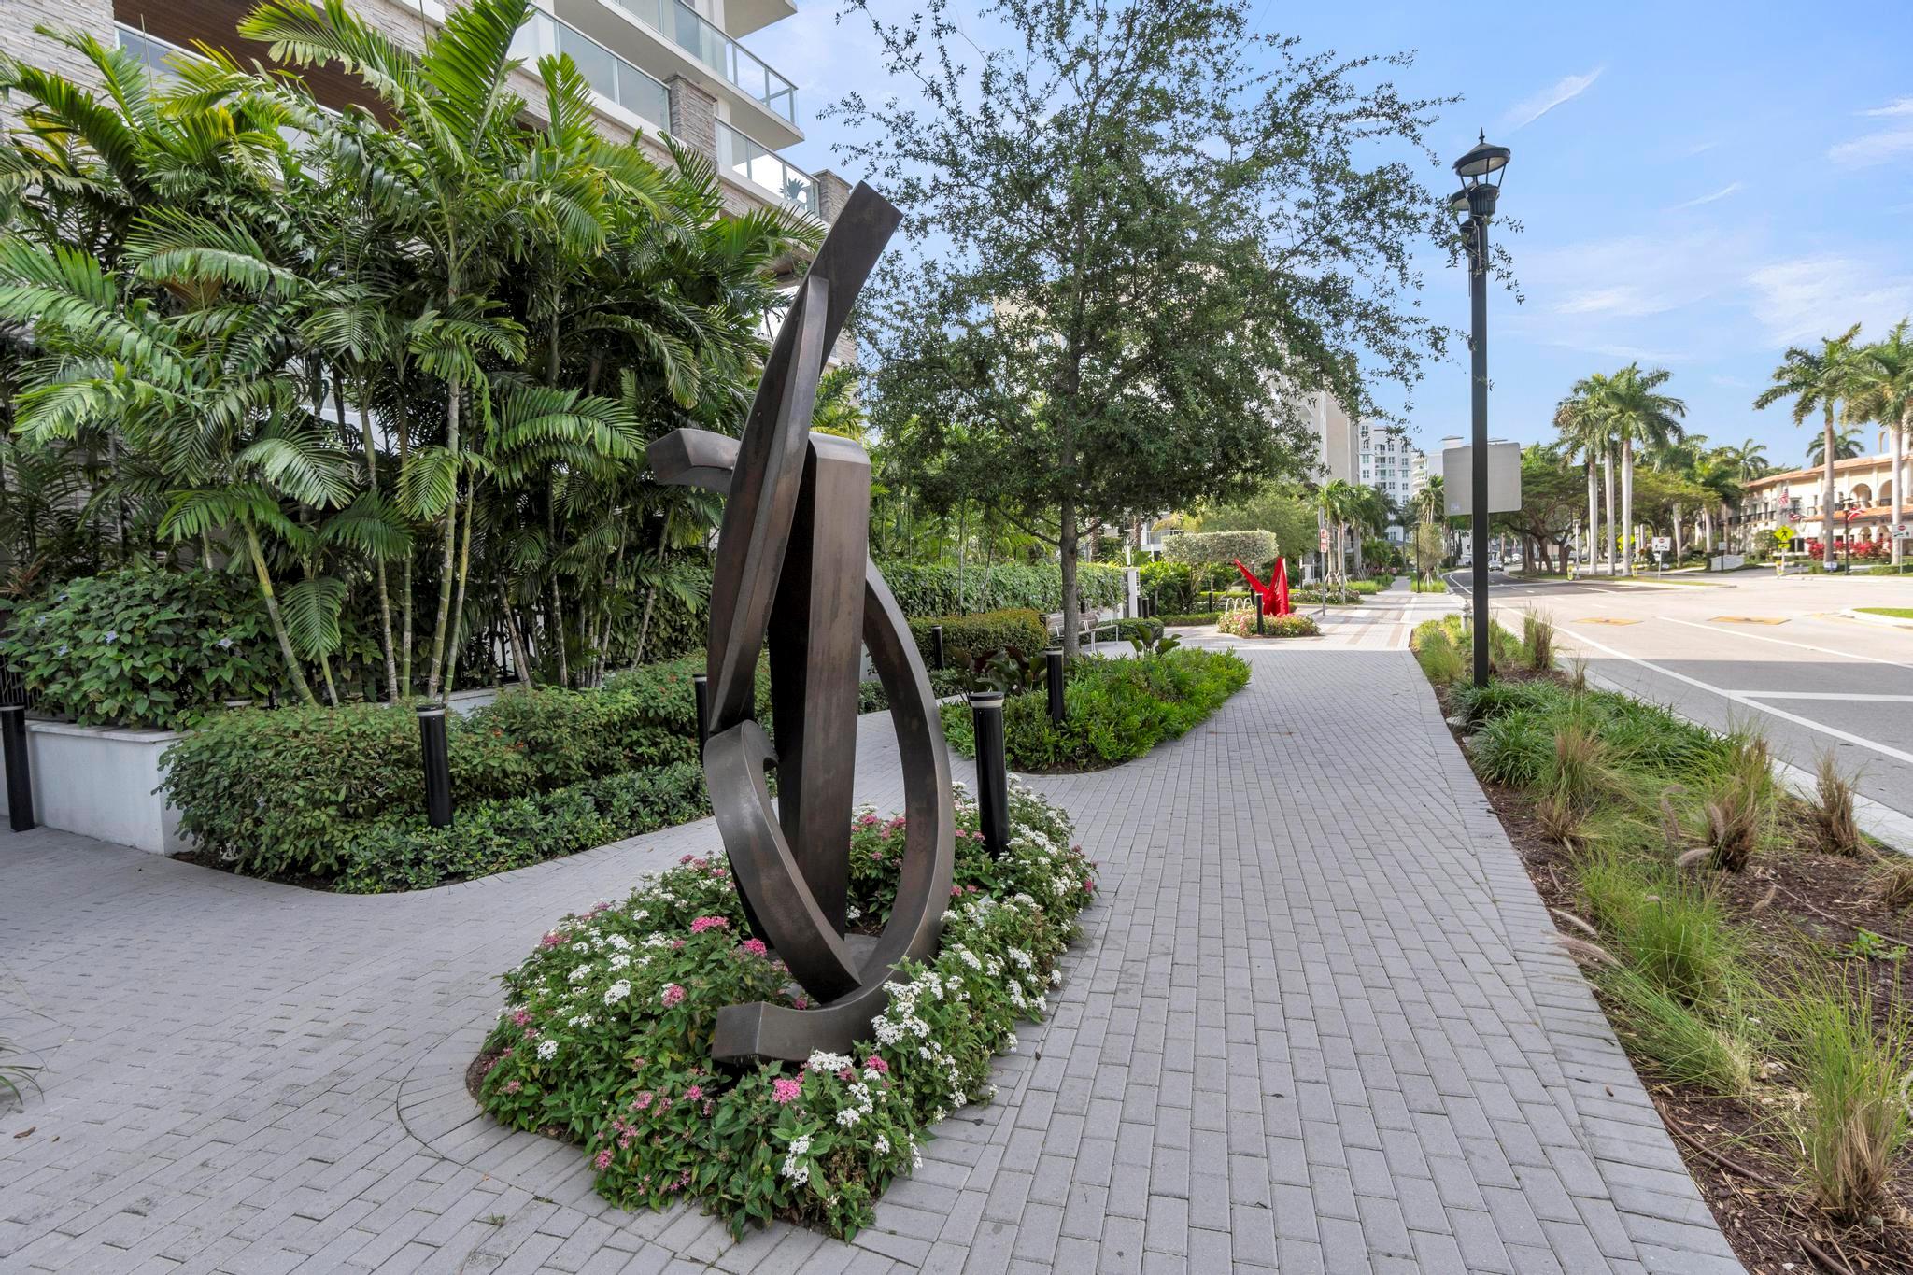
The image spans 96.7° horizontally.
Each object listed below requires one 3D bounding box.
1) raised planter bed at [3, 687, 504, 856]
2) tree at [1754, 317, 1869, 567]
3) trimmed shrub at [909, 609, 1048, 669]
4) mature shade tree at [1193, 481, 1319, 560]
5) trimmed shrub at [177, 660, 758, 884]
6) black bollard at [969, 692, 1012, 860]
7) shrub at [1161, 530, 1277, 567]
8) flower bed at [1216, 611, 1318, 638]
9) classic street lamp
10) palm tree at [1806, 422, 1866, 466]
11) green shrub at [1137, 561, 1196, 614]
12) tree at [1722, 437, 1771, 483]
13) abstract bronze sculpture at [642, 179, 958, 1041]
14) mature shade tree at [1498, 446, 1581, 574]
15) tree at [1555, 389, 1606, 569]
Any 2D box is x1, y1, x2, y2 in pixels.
[{"bbox_3d":[-6.622,1.103,7.982,2.950,0.870,3.000,-2,3,18],"label":"raised planter bed"},{"bbox_3d":[61.991,-13.650,61.332,6.200,17.295,6.200,-6,4,-45],"label":"tree"},{"bbox_3d":[0.377,0.121,16.415,2.700,1.196,3.000,-3,3,1],"label":"trimmed shrub"},{"bbox_3d":[16.810,-5.335,48.056,7.600,7.031,7.400,-2,3,20],"label":"mature shade tree"},{"bbox_3d":[-3.478,0.913,6.973,2.200,1.000,4.200,-1,4,32],"label":"trimmed shrub"},{"bbox_3d":[0.192,0.810,4.355,0.180,1.037,0.180,-3,3,2],"label":"black bollard"},{"bbox_3d":[9.234,-3.025,29.874,3.900,1.300,1.800,-2,3,18],"label":"shrub"},{"bbox_3d":[8.318,-0.342,23.117,2.600,0.540,3.300,-2,3,17],"label":"flower bed"},{"bbox_3d":[5.998,-2.390,9.811,0.540,6.250,1.500,-1,4,29],"label":"classic street lamp"},{"bbox_3d":[90.817,-14.937,87.622,4.700,14.000,4.700,0,4,45],"label":"palm tree"},{"bbox_3d":[6.809,-1.494,27.943,2.000,2.100,1.800,-2,3,18],"label":"green shrub"},{"bbox_3d":[93.947,-16.240,101.179,4.600,15.069,4.600,0,4,43],"label":"tree"},{"bbox_3d":[-0.587,-0.157,3.344,1.120,3.115,1.100,-4,3,-10],"label":"abstract bronze sculpture"},{"bbox_3d":[50.079,-10.653,72.711,8.000,10.700,8.000,-1,4,40],"label":"mature shade tree"},{"bbox_3d":[49.397,-11.750,65.969,5.400,14.611,5.400,-1,4,37],"label":"tree"}]

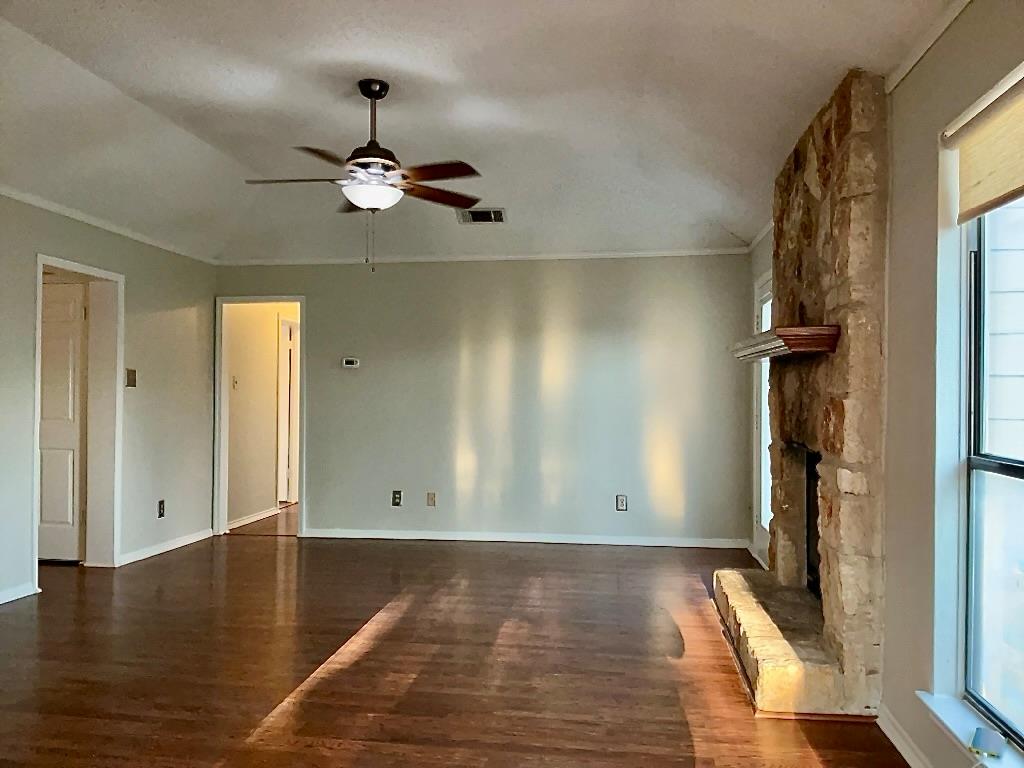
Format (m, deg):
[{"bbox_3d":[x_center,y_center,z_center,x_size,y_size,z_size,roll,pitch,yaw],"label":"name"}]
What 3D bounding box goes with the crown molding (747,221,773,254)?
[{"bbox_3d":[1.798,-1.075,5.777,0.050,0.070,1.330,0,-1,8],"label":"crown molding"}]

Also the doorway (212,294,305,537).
[{"bbox_3d":[-2.220,0.281,7.080,0.835,2.090,0.140,0,-1,8],"label":"doorway"}]

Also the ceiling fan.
[{"bbox_3d":[-0.727,-1.229,4.157,1.300,0.700,1.300,0,-1,8],"label":"ceiling fan"}]

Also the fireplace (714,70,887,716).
[{"bbox_3d":[1.315,0.051,3.975,0.465,2.520,1.750,0,-1,8],"label":"fireplace"}]

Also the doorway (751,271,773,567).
[{"bbox_3d":[1.822,0.285,5.691,0.100,2.090,1.040,0,-1,8],"label":"doorway"}]

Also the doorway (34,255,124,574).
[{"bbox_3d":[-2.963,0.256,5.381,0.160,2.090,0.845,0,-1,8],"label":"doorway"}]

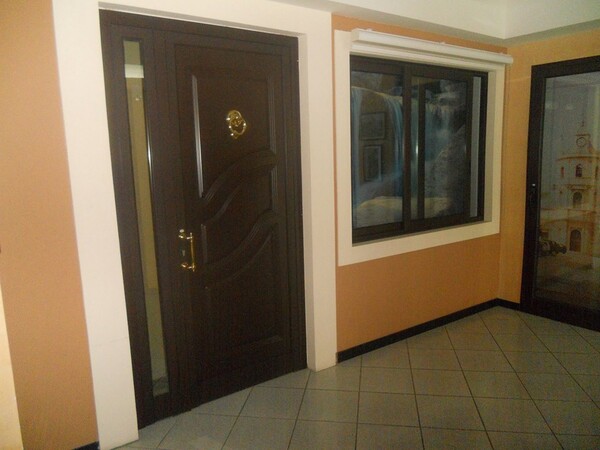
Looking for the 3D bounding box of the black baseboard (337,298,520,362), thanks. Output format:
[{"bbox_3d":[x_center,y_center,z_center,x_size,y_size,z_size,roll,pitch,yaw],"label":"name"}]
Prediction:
[{"bbox_3d":[1.109,0.835,3.746,1.940,0.077,0.183,-8,11,-34],"label":"black baseboard"}]

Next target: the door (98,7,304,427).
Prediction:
[{"bbox_3d":[-0.469,-0.020,2.747,1.152,2.168,0.095,-8,11,-34],"label":"door"}]

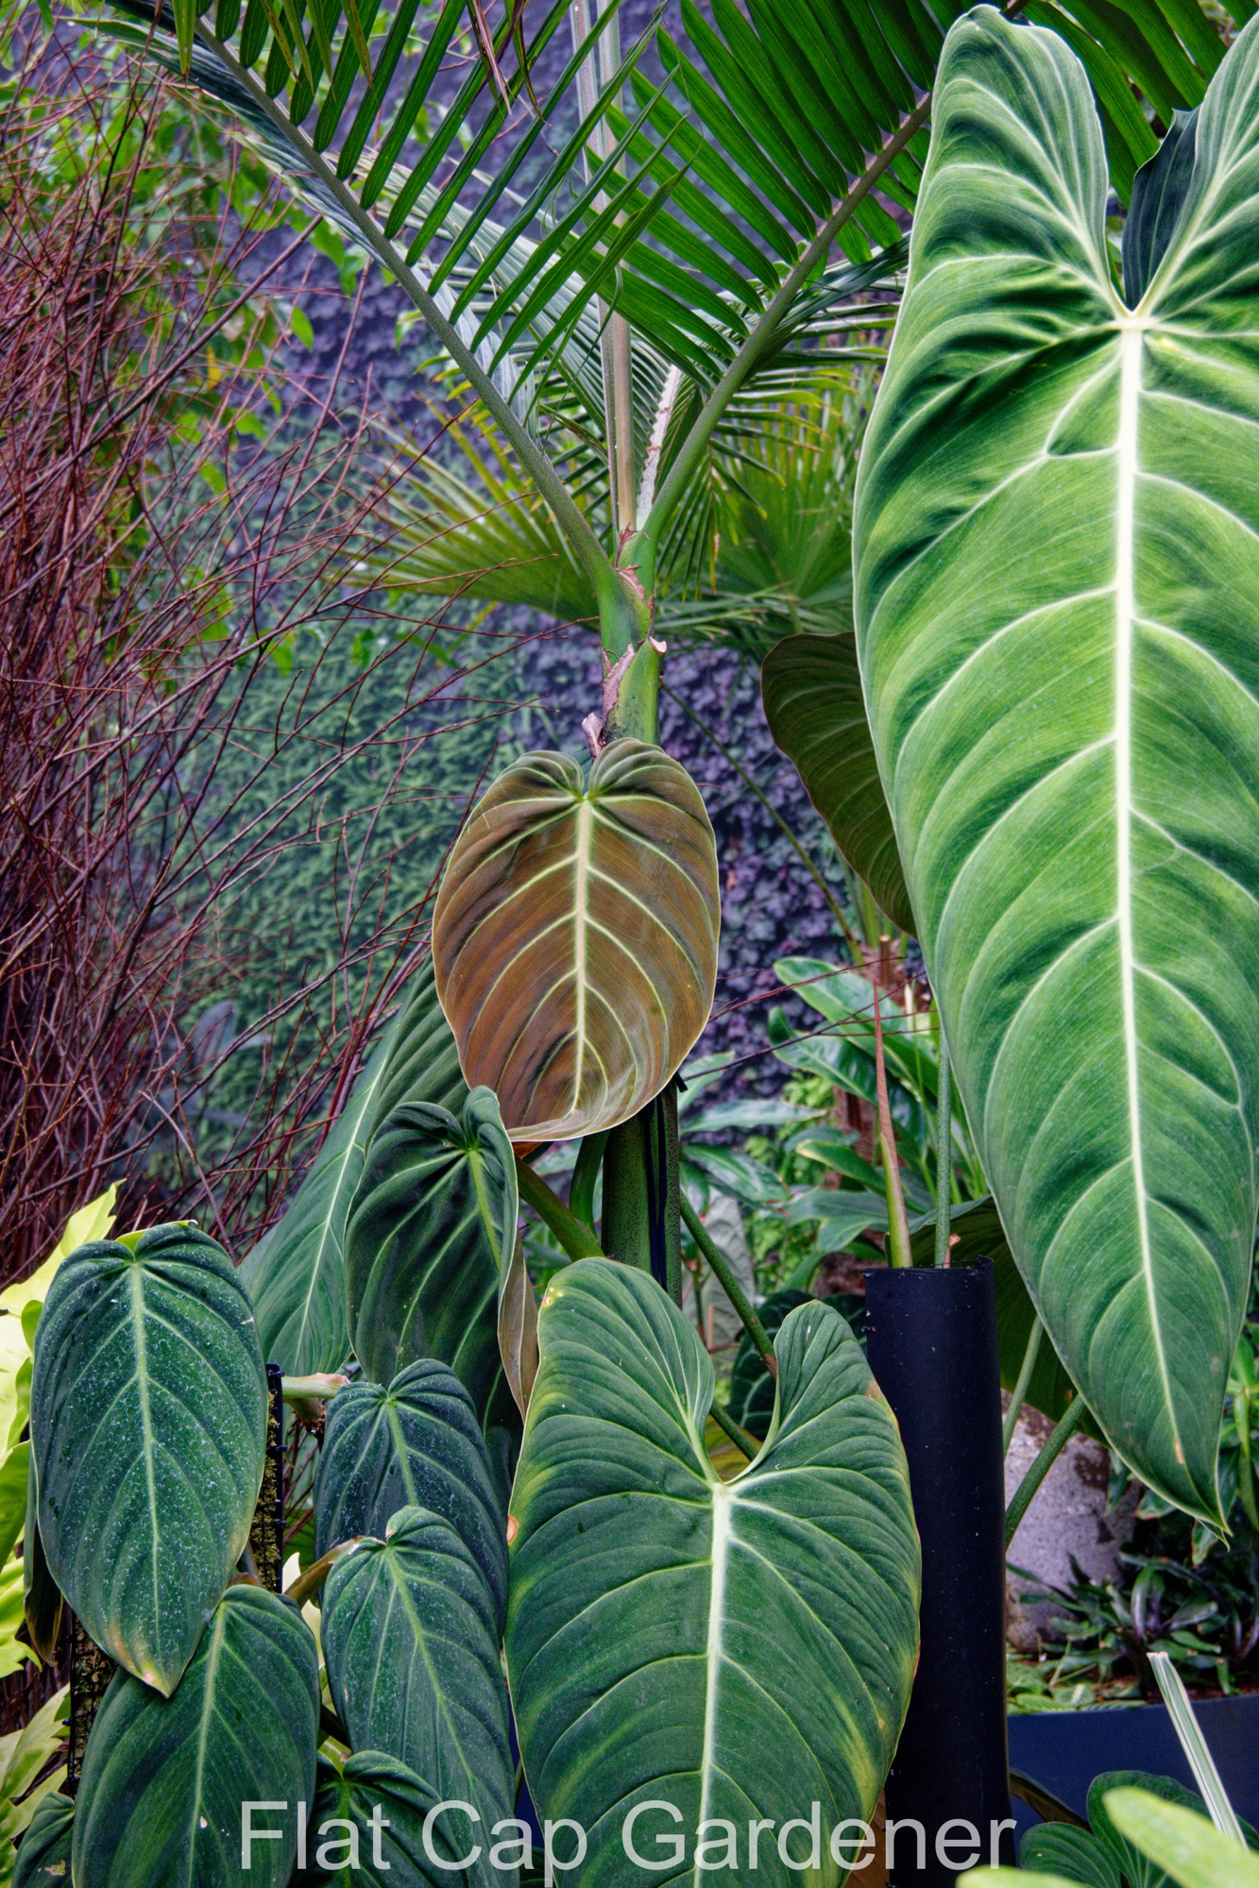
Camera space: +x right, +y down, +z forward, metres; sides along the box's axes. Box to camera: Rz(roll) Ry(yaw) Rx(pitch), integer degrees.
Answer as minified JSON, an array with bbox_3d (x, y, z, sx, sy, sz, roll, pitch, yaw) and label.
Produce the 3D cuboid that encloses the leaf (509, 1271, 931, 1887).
[{"bbox_3d":[0.042,0.350,1.420,0.208,0.370,0.060,2,-15,0],"label":"leaf"}]

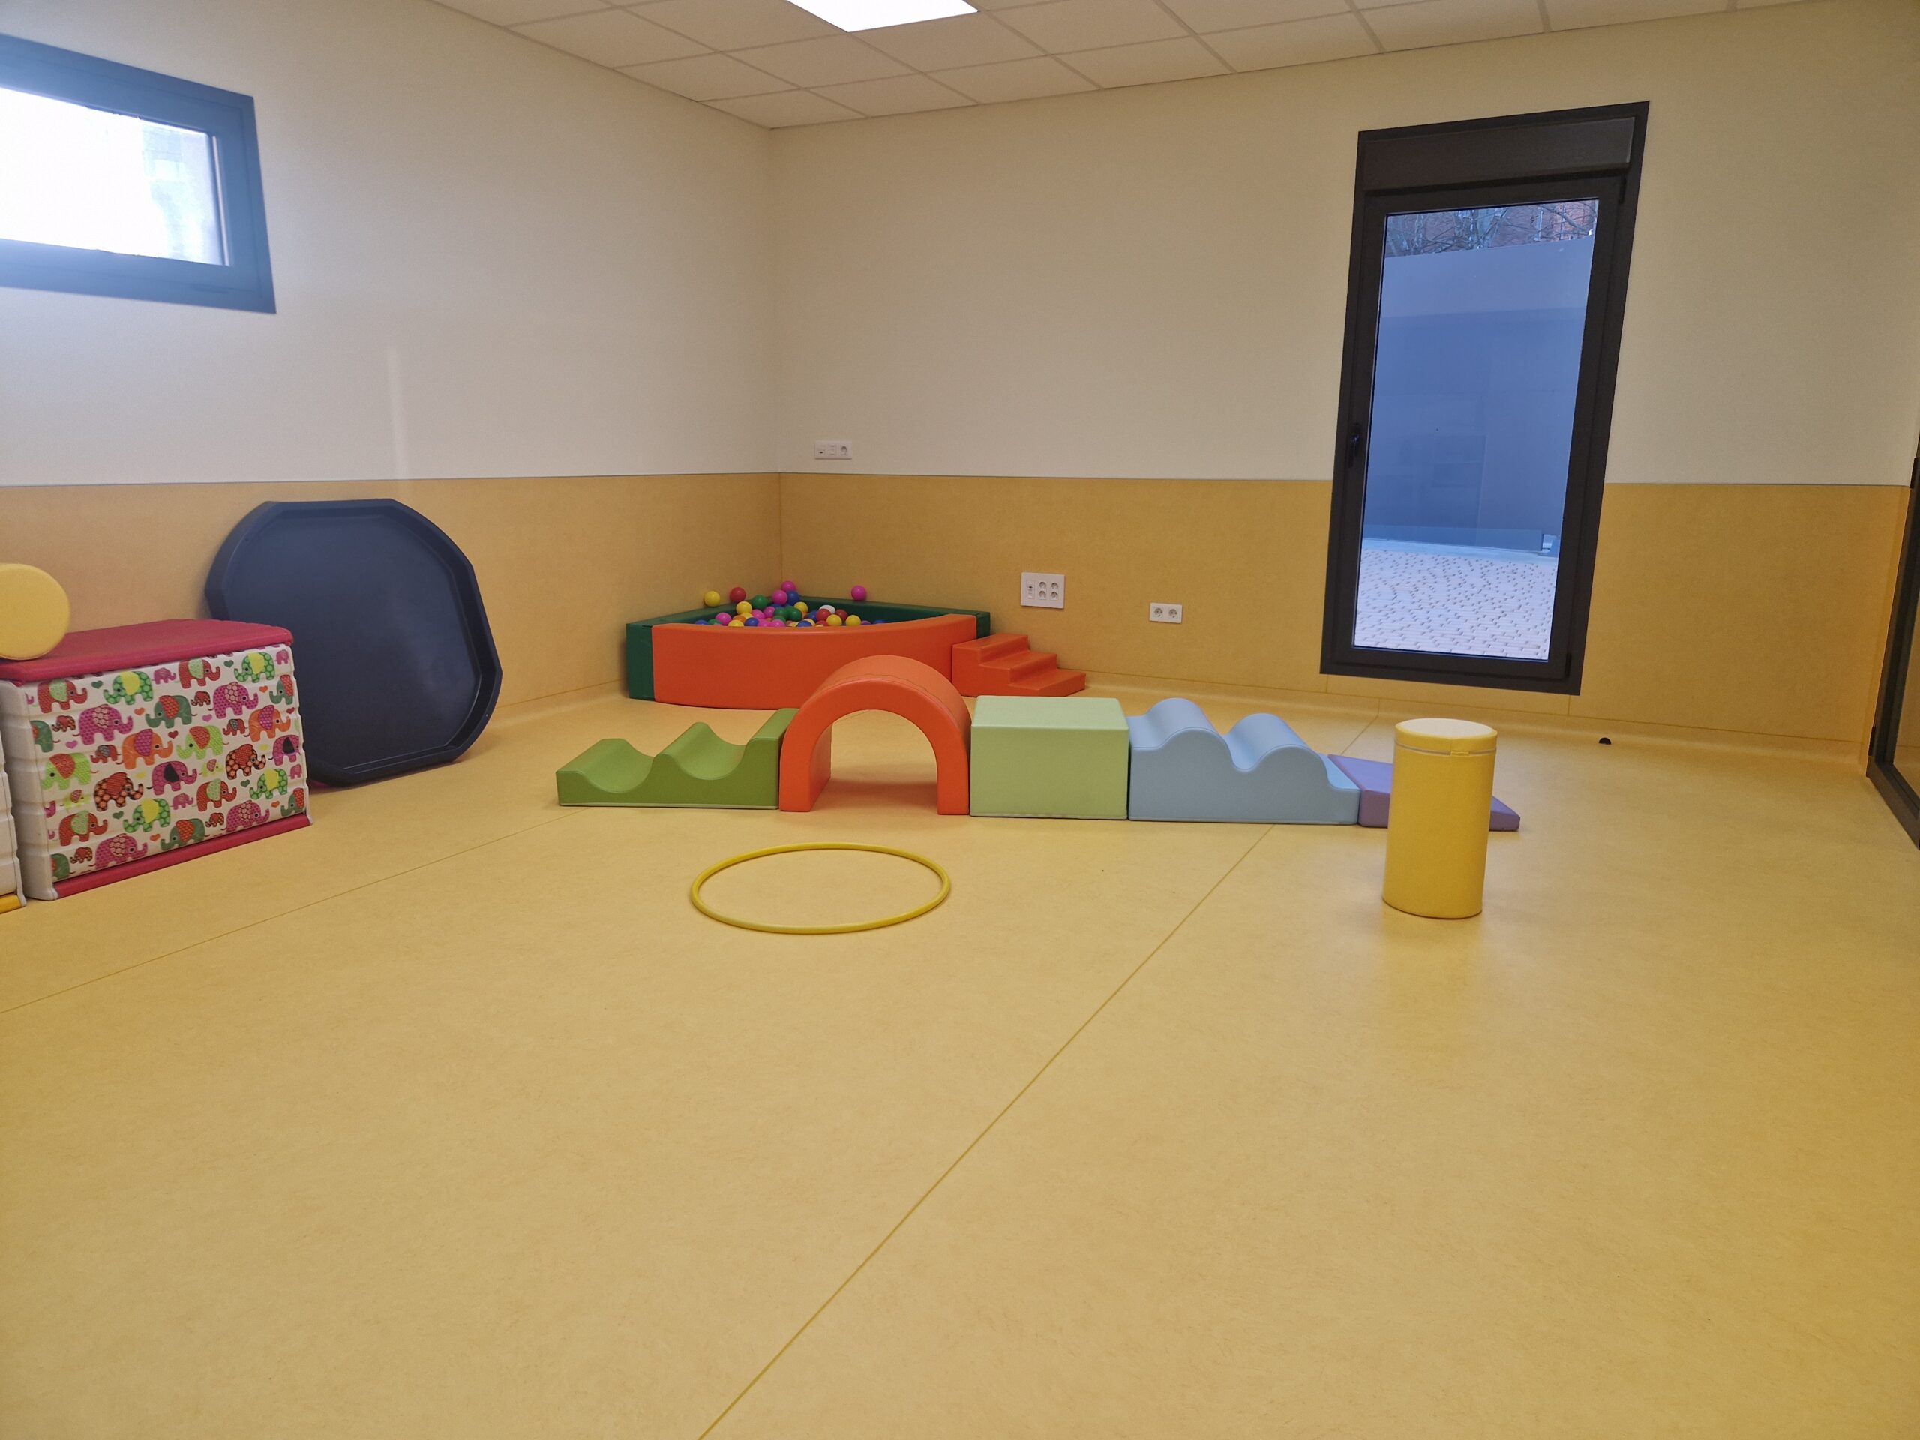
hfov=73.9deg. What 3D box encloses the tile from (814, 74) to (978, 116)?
[{"bbox_3d":[-0.302,-2.830,5.785,0.590,0.020,0.550,7,13,26],"label":"tile"}]

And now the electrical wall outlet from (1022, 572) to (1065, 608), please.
[{"bbox_3d":[0.401,-0.625,6.191,0.222,0.165,0.018,7,13,26],"label":"electrical wall outlet"}]

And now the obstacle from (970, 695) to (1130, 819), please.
[{"bbox_3d":[0.293,0.116,4.243,0.500,0.297,0.500,1,12,2],"label":"obstacle"}]

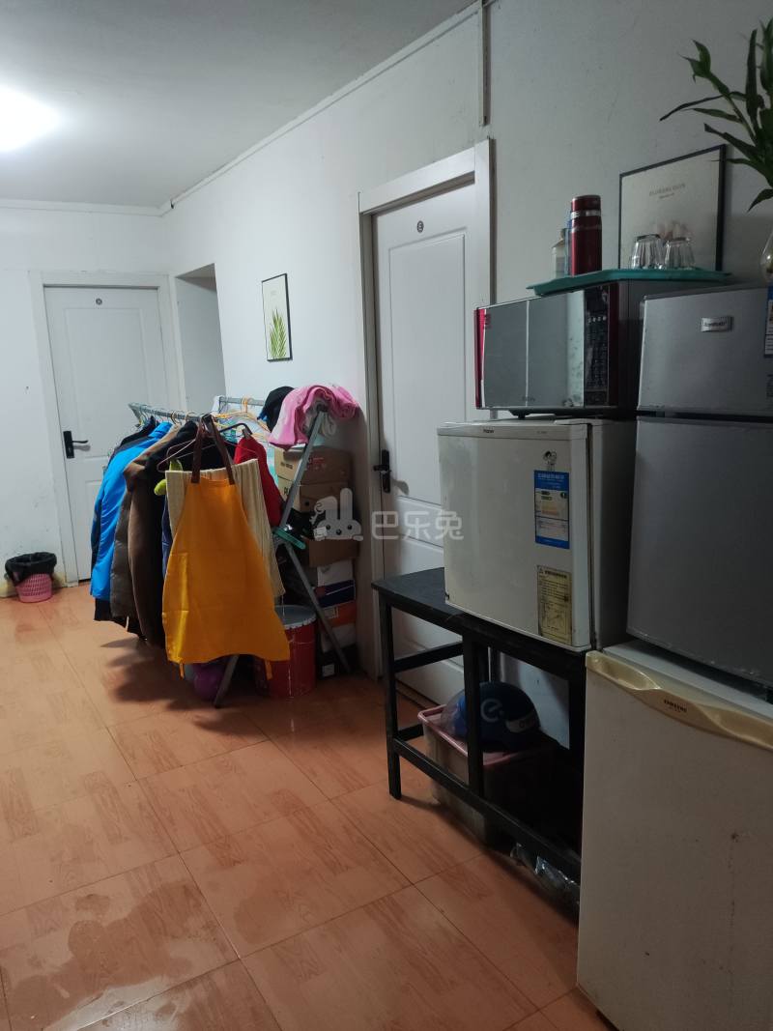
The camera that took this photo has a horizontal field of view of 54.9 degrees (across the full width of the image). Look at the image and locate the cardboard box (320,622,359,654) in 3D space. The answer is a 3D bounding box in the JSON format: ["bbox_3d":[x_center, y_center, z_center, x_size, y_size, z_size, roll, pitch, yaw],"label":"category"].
[{"bbox_3d":[-0.309,0.557,3.606,0.190,0.105,0.310,-8,12,-32],"label":"cardboard box"}]

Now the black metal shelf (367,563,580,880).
[{"bbox_3d":[0.407,0.607,2.201,0.440,0.715,0.900,-10,14,-34],"label":"black metal shelf"}]

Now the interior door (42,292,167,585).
[{"bbox_3d":[-1.842,-0.550,5.105,0.730,1.960,0.050,-9,13,-31],"label":"interior door"}]

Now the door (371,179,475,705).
[{"bbox_3d":[0.167,-0.165,2.875,0.050,1.974,0.689,-9,14,-31],"label":"door"}]

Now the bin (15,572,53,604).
[{"bbox_3d":[-2.262,0.404,4.771,0.255,0.250,0.255,-9,13,-31],"label":"bin"}]

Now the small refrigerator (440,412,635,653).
[{"bbox_3d":[0.483,0.000,1.938,0.450,0.500,0.510,-8,11,-31],"label":"small refrigerator"}]

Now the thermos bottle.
[{"bbox_3d":[0.446,-0.606,1.670,0.068,0.205,0.068,-9,13,-31],"label":"thermos bottle"}]

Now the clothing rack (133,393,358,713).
[{"bbox_3d":[-0.790,0.075,3.706,0.620,1.250,1.270,-9,14,-31],"label":"clothing rack"}]

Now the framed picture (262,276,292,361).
[{"bbox_3d":[-0.553,-1.000,3.794,0.020,0.404,0.295,-9,13,-31],"label":"framed picture"}]

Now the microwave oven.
[{"bbox_3d":[0.522,-0.410,1.926,0.350,0.288,0.467,-9,11,-34],"label":"microwave oven"}]

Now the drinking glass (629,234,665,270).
[{"bbox_3d":[0.568,-0.557,1.620,0.080,0.095,0.080,-8,12,-31],"label":"drinking glass"}]

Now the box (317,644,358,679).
[{"bbox_3d":[-0.305,0.667,3.626,0.190,0.120,0.310,-8,12,-32],"label":"box"}]

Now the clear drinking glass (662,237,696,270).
[{"bbox_3d":[0.657,-0.569,1.670,0.080,0.095,0.080,-8,12,-31],"label":"clear drinking glass"}]

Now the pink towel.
[{"bbox_3d":[-0.319,-0.429,3.200,0.330,0.260,0.260,-9,13,-31],"label":"pink towel"}]

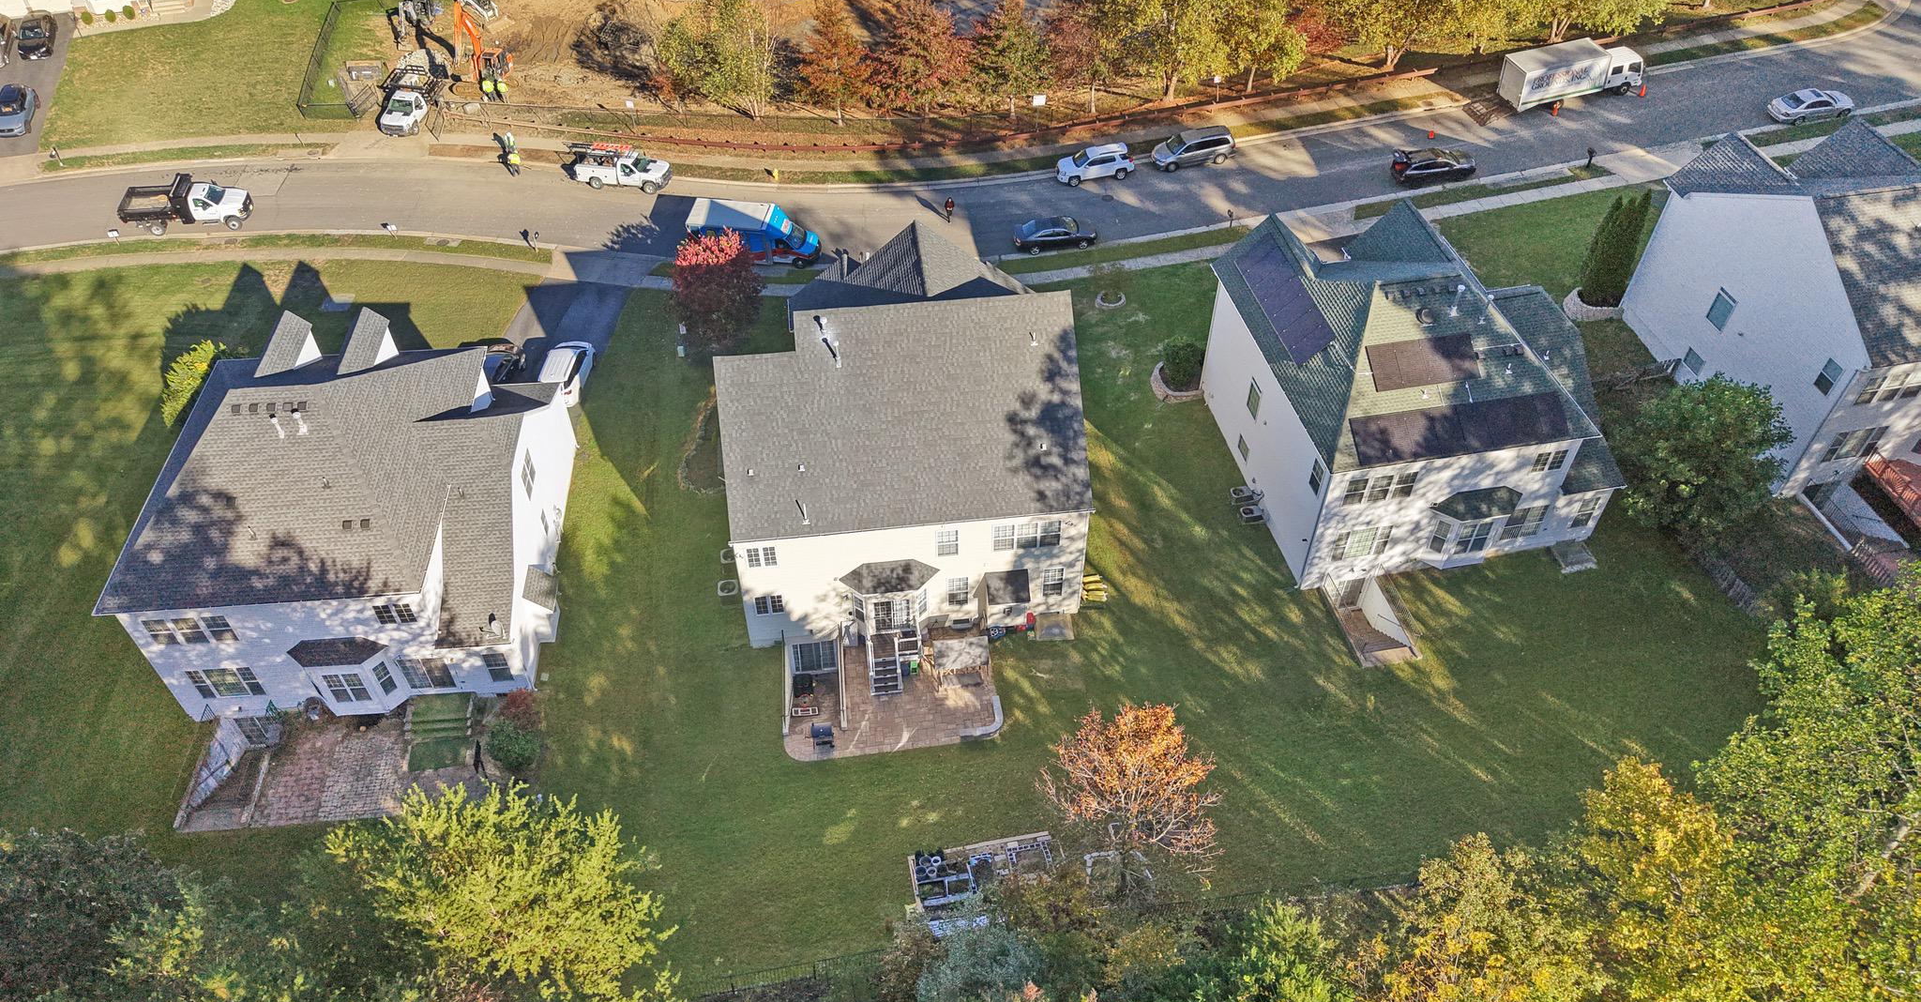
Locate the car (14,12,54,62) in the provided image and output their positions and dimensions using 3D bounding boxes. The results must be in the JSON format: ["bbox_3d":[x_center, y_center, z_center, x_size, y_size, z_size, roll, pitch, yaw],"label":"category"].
[{"bbox_3d":[-60.595,-30.399,87.232,1.850,1.500,4.800,-11,47,-10],"label":"car"}]

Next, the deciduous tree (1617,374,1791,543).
[{"bbox_3d":[29.820,-1.483,53.454,5.900,7.700,5.900,0,46,0],"label":"deciduous tree"}]

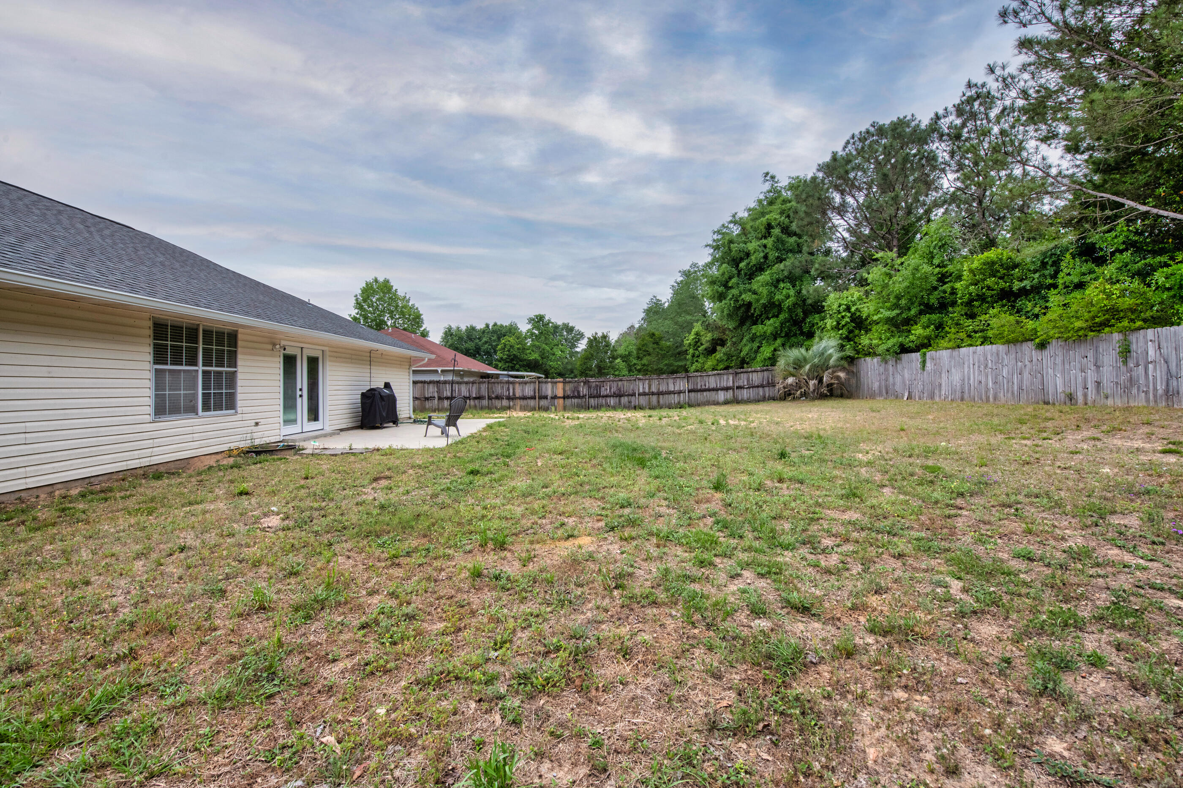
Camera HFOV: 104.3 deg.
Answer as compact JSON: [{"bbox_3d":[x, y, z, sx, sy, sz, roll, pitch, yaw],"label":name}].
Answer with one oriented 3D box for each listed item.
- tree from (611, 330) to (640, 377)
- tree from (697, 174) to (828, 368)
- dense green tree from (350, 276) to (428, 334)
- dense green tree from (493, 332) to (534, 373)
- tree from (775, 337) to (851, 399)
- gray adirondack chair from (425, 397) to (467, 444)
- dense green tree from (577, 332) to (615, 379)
[{"bbox_3d":[2.336,-1.861,31.000,1.993,5.126,2.192,0,1,0],"label":"tree"},{"bbox_3d":[10.323,-6.551,28.000,8.214,13.801,7.803,0,1,0],"label":"tree"},{"bbox_3d":[-18.523,-4.956,42.000,7.257,11.362,6.895,0,1,0],"label":"dense green tree"},{"bbox_3d":[-6.076,-2.100,36.000,3.255,5.642,3.255,0,1,0],"label":"dense green tree"},{"bbox_3d":[10.009,-1.171,20.800,3.427,2.843,3.324,0,1,0],"label":"tree"},{"bbox_3d":[-3.608,0.573,11.400,0.820,0.980,0.760,0,1,27],"label":"gray adirondack chair"},{"bbox_3d":[0.280,-1.737,31.000,2.741,4.876,2.741,0,1,0],"label":"dense green tree"}]

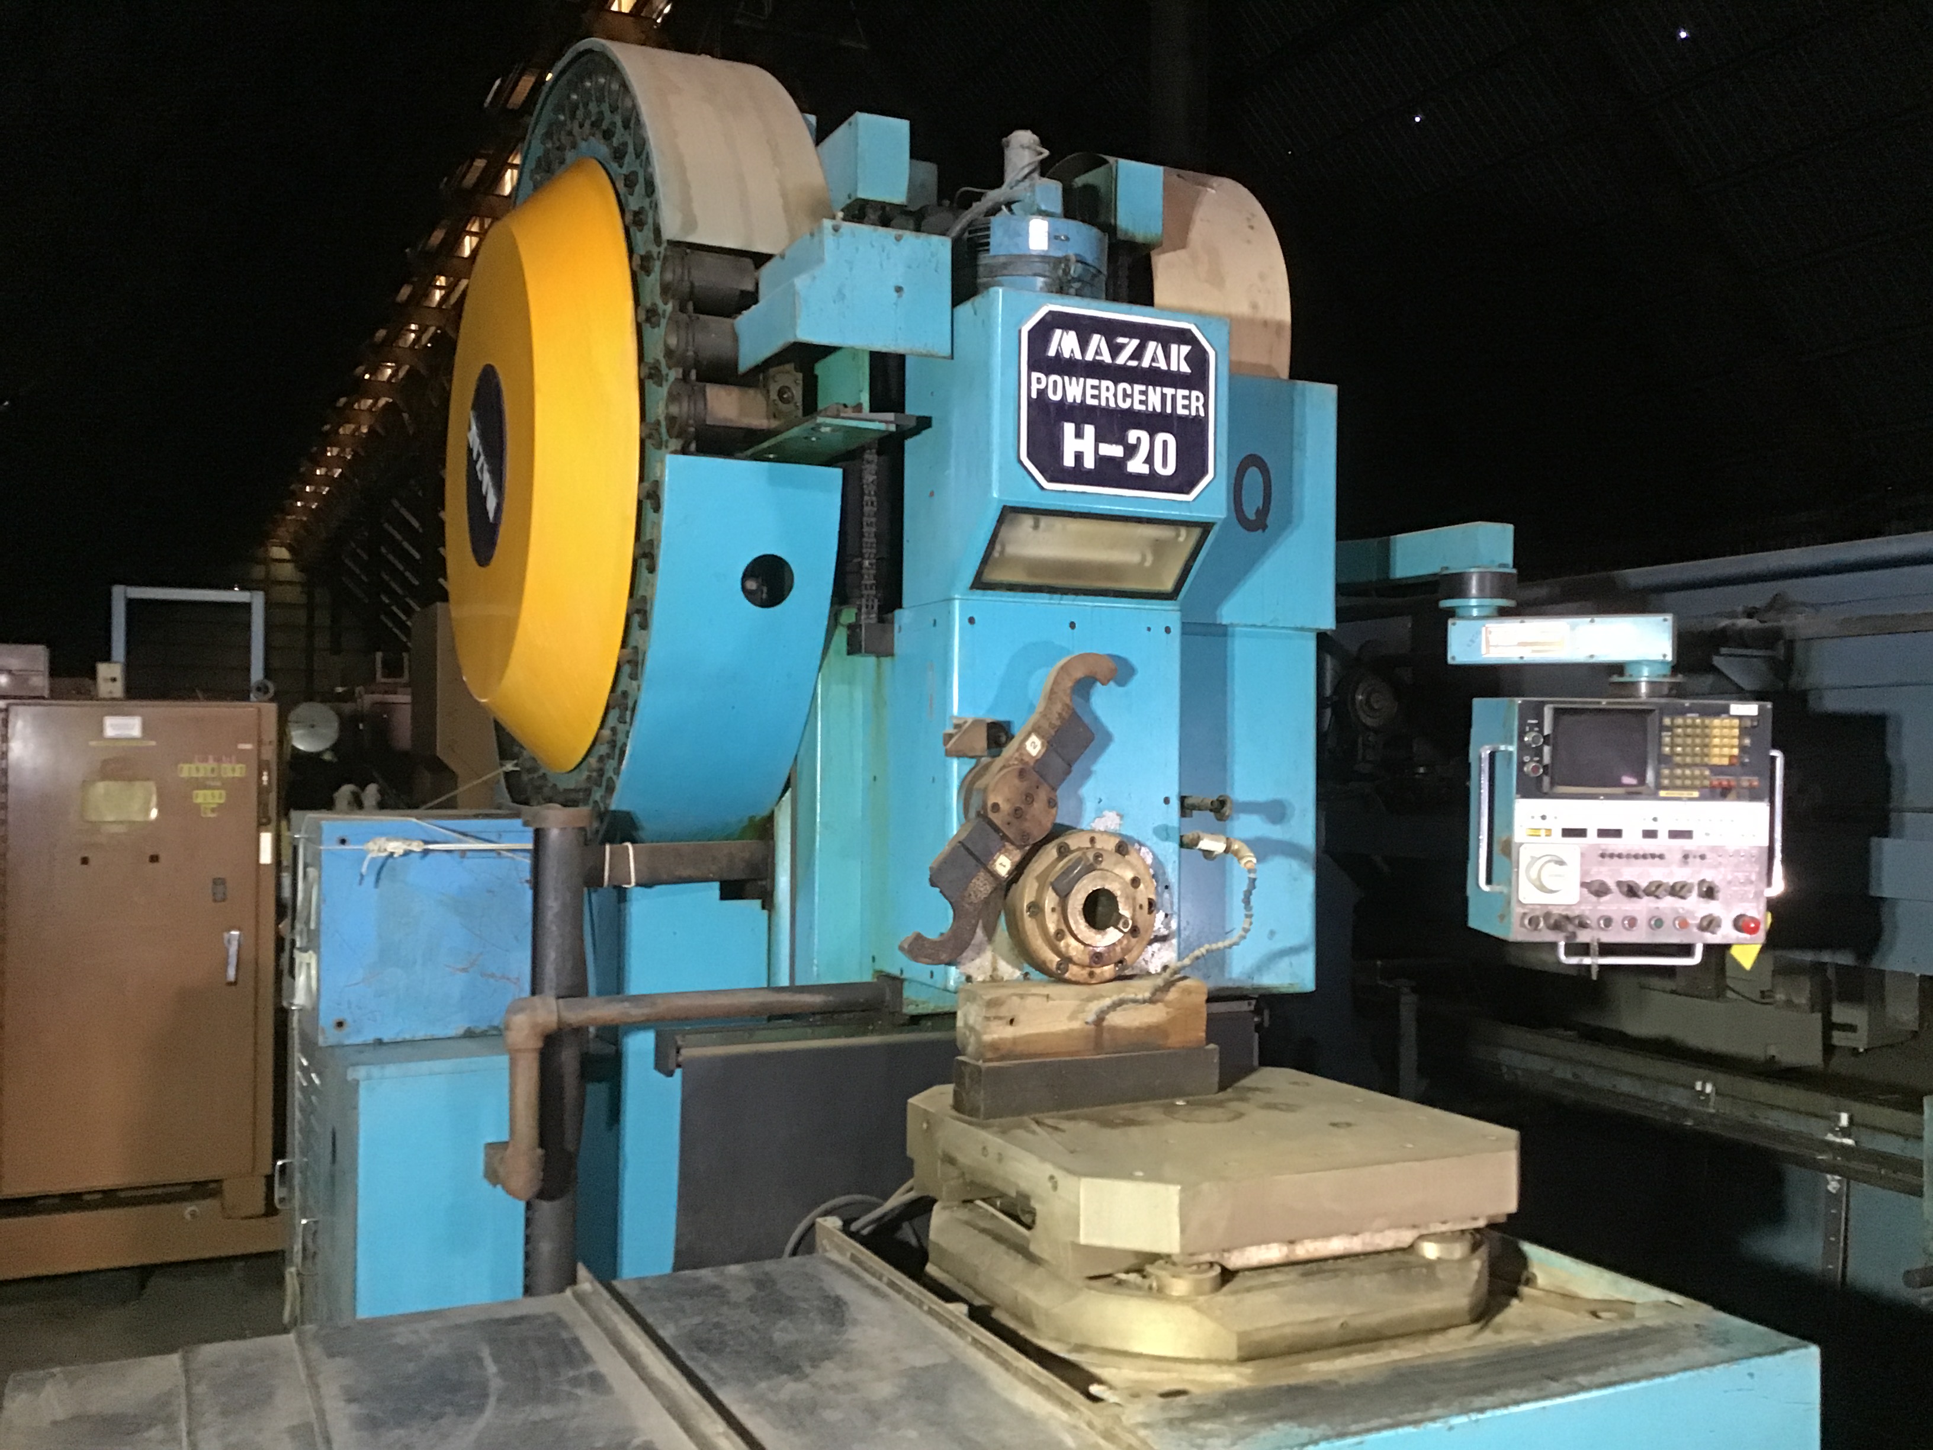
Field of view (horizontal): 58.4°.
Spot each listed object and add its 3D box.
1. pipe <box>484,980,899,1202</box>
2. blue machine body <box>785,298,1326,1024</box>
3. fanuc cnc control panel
[{"bbox_3d":[-0.457,0.606,2.955,0.700,0.330,0.150,1,-2,-26],"label":"pipe"},{"bbox_3d":[0.325,-0.080,3.413,1.090,1.190,0.950,1,-2,-26],"label":"blue machine body"},{"bbox_3d":[1.328,0.197,3.535,0.560,0.490,0.240,1,1,-3],"label":"fanuc cnc control panel"}]

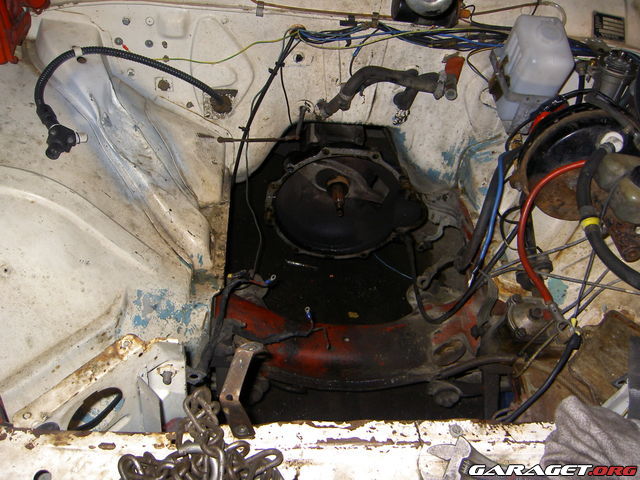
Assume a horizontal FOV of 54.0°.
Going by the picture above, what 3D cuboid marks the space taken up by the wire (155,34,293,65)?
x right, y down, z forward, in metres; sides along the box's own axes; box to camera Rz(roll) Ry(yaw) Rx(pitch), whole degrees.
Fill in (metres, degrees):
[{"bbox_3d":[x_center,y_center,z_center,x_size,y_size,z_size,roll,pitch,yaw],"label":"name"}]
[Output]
[{"bbox_3d":[-0.197,-0.388,1.265,0.285,0.080,0.032,3,46,1],"label":"wire"}]

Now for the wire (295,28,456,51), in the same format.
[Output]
[{"bbox_3d":[0.106,-0.395,1.231,0.312,0.058,0.032,3,46,1],"label":"wire"}]

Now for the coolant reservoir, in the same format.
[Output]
[{"bbox_3d":[0.399,-0.312,1.186,0.110,0.178,0.142,3,46,1],"label":"coolant reservoir"}]

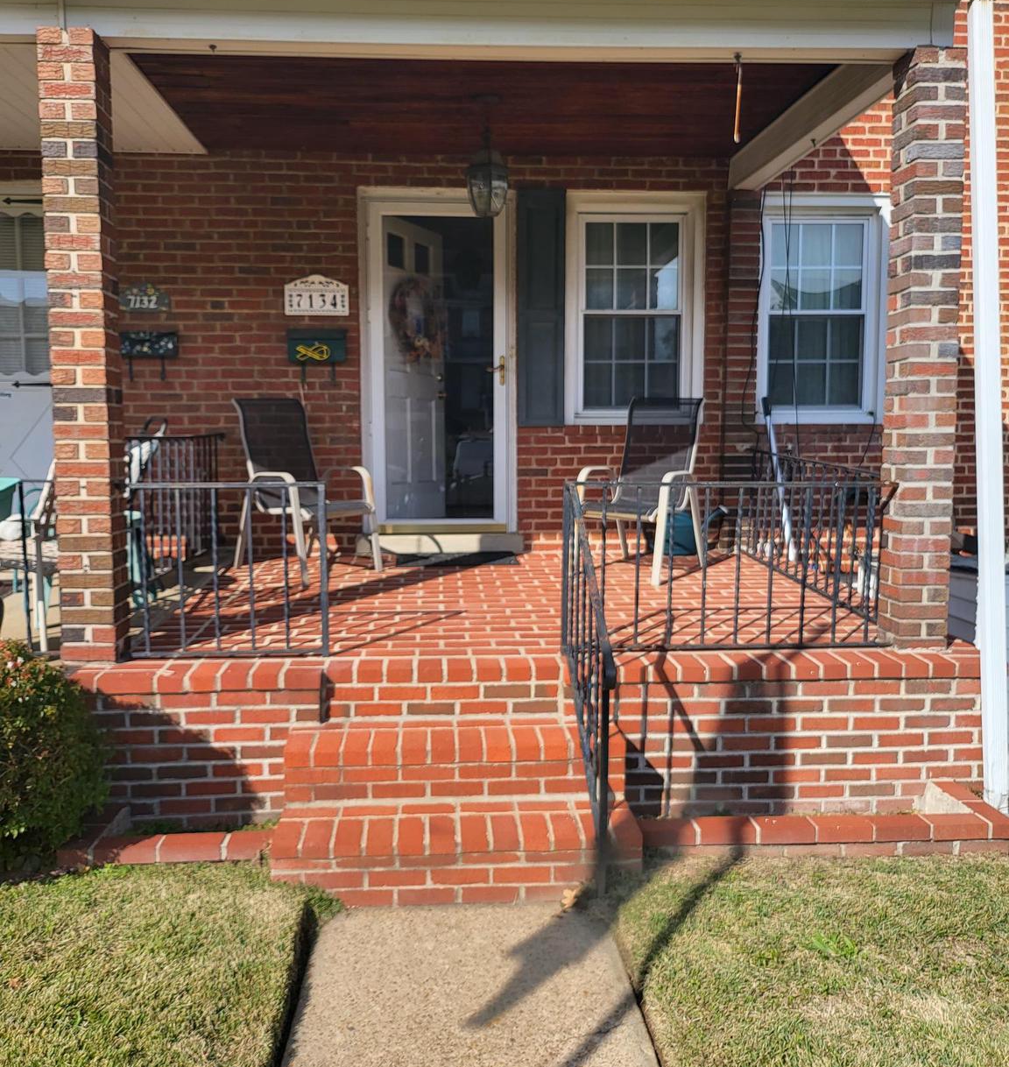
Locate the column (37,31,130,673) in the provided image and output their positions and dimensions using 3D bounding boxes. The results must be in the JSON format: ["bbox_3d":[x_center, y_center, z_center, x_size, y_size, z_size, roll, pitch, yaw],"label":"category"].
[{"bbox_3d":[-1.593,-0.682,3.565,0.206,2.330,0.188,-1,4,-4],"label":"column"}]

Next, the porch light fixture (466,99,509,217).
[{"bbox_3d":[-0.084,-1.869,4.639,0.210,0.570,0.210,0,6,-3],"label":"porch light fixture"}]

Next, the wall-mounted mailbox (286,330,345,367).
[{"bbox_3d":[-1.158,-1.142,5.759,0.363,0.225,0.100,0,6,-3],"label":"wall-mounted mailbox"}]

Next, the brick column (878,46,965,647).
[{"bbox_3d":[1.674,-0.716,3.770,0.208,2.330,0.188,-1,4,-4],"label":"brick column"}]

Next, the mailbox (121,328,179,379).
[{"bbox_3d":[-2.159,-1.079,5.679,0.330,0.300,0.115,-1,4,-4],"label":"mailbox"}]

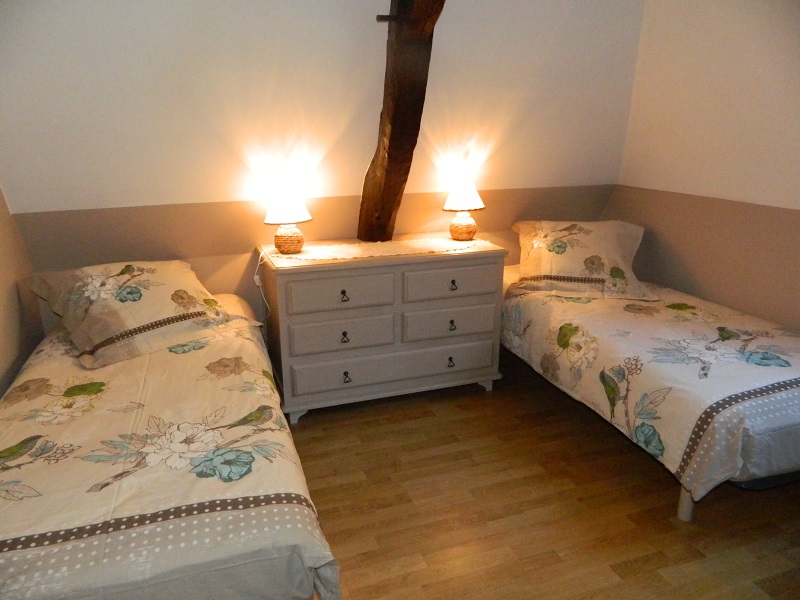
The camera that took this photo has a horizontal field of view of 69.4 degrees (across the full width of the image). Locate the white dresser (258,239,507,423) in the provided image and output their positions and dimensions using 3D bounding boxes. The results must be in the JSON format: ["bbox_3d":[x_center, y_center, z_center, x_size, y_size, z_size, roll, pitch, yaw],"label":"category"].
[{"bbox_3d":[-0.092,0.105,3.000,1.150,0.755,0.529,-6,17,-19],"label":"white dresser"}]

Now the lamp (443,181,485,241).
[{"bbox_3d":[0.350,-0.481,3.105,0.231,0.310,0.231,0,16,0],"label":"lamp"}]

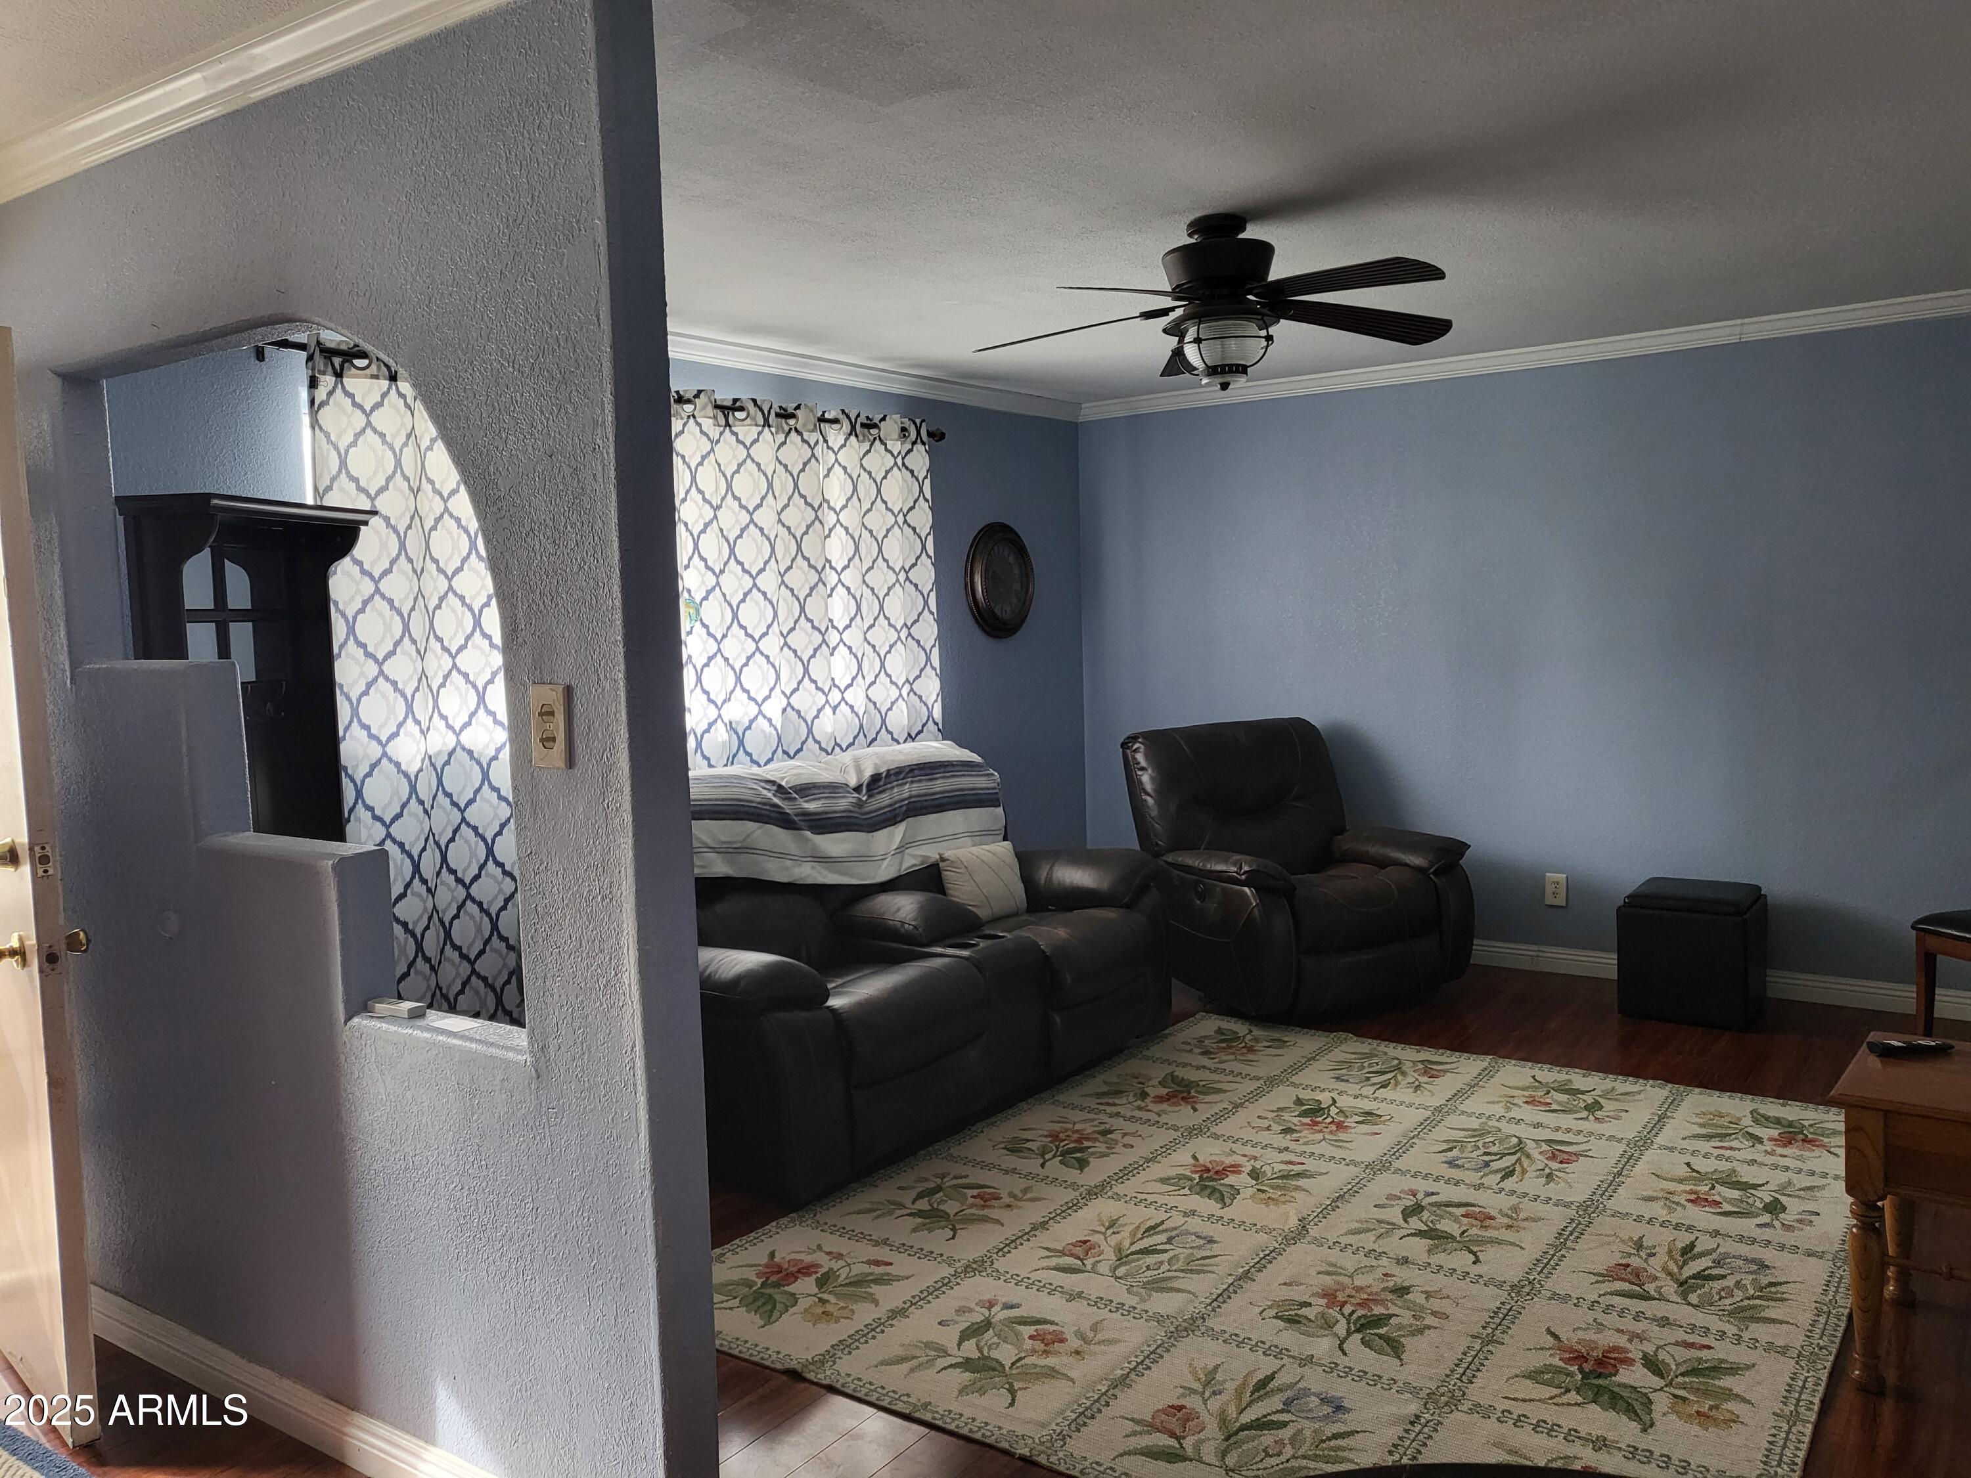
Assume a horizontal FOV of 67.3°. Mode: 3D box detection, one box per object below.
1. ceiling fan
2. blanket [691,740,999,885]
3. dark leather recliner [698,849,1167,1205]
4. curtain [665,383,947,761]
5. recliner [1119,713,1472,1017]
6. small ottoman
[{"bbox_3d":[0.586,-1.094,3.738,1.300,0.420,1.300,2,6,37],"label":"ceiling fan"},{"bbox_3d":[-0.488,0.260,4.972,0.400,0.400,1.660,2,6,37],"label":"blanket"},{"bbox_3d":[-0.303,0.596,4.785,0.980,1.000,2.020,2,6,37],"label":"dark leather recliner"},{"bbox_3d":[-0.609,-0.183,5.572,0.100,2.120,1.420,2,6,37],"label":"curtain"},{"bbox_3d":[1.196,0.469,5.800,1.000,1.000,1.000,-5,6,-33],"label":"recliner"},{"bbox_3d":[2.528,0.758,5.285,0.420,0.435,0.425,2,6,37],"label":"small ottoman"}]

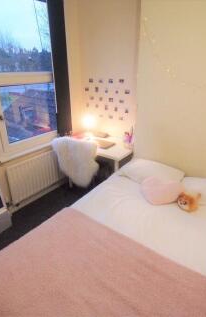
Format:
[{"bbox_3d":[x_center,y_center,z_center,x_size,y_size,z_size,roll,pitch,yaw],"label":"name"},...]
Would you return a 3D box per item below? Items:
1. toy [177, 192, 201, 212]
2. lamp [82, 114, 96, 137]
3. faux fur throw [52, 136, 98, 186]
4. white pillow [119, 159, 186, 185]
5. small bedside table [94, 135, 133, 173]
[{"bbox_3d":[0.732,0.350,1.653,0.180,0.110,0.120,-16,28,-33],"label":"toy"},{"bbox_3d":[-0.201,-0.465,3.028,0.180,0.340,0.180,8,24,18],"label":"lamp"},{"bbox_3d":[-0.318,0.032,2.360,0.540,0.520,0.220,6,23,14],"label":"faux fur throw"},{"bbox_3d":[0.524,0.138,2.135,0.640,0.150,0.460,16,28,33],"label":"white pillow"},{"bbox_3d":[-0.050,0.156,2.940,0.970,0.740,0.600,16,28,33],"label":"small bedside table"}]

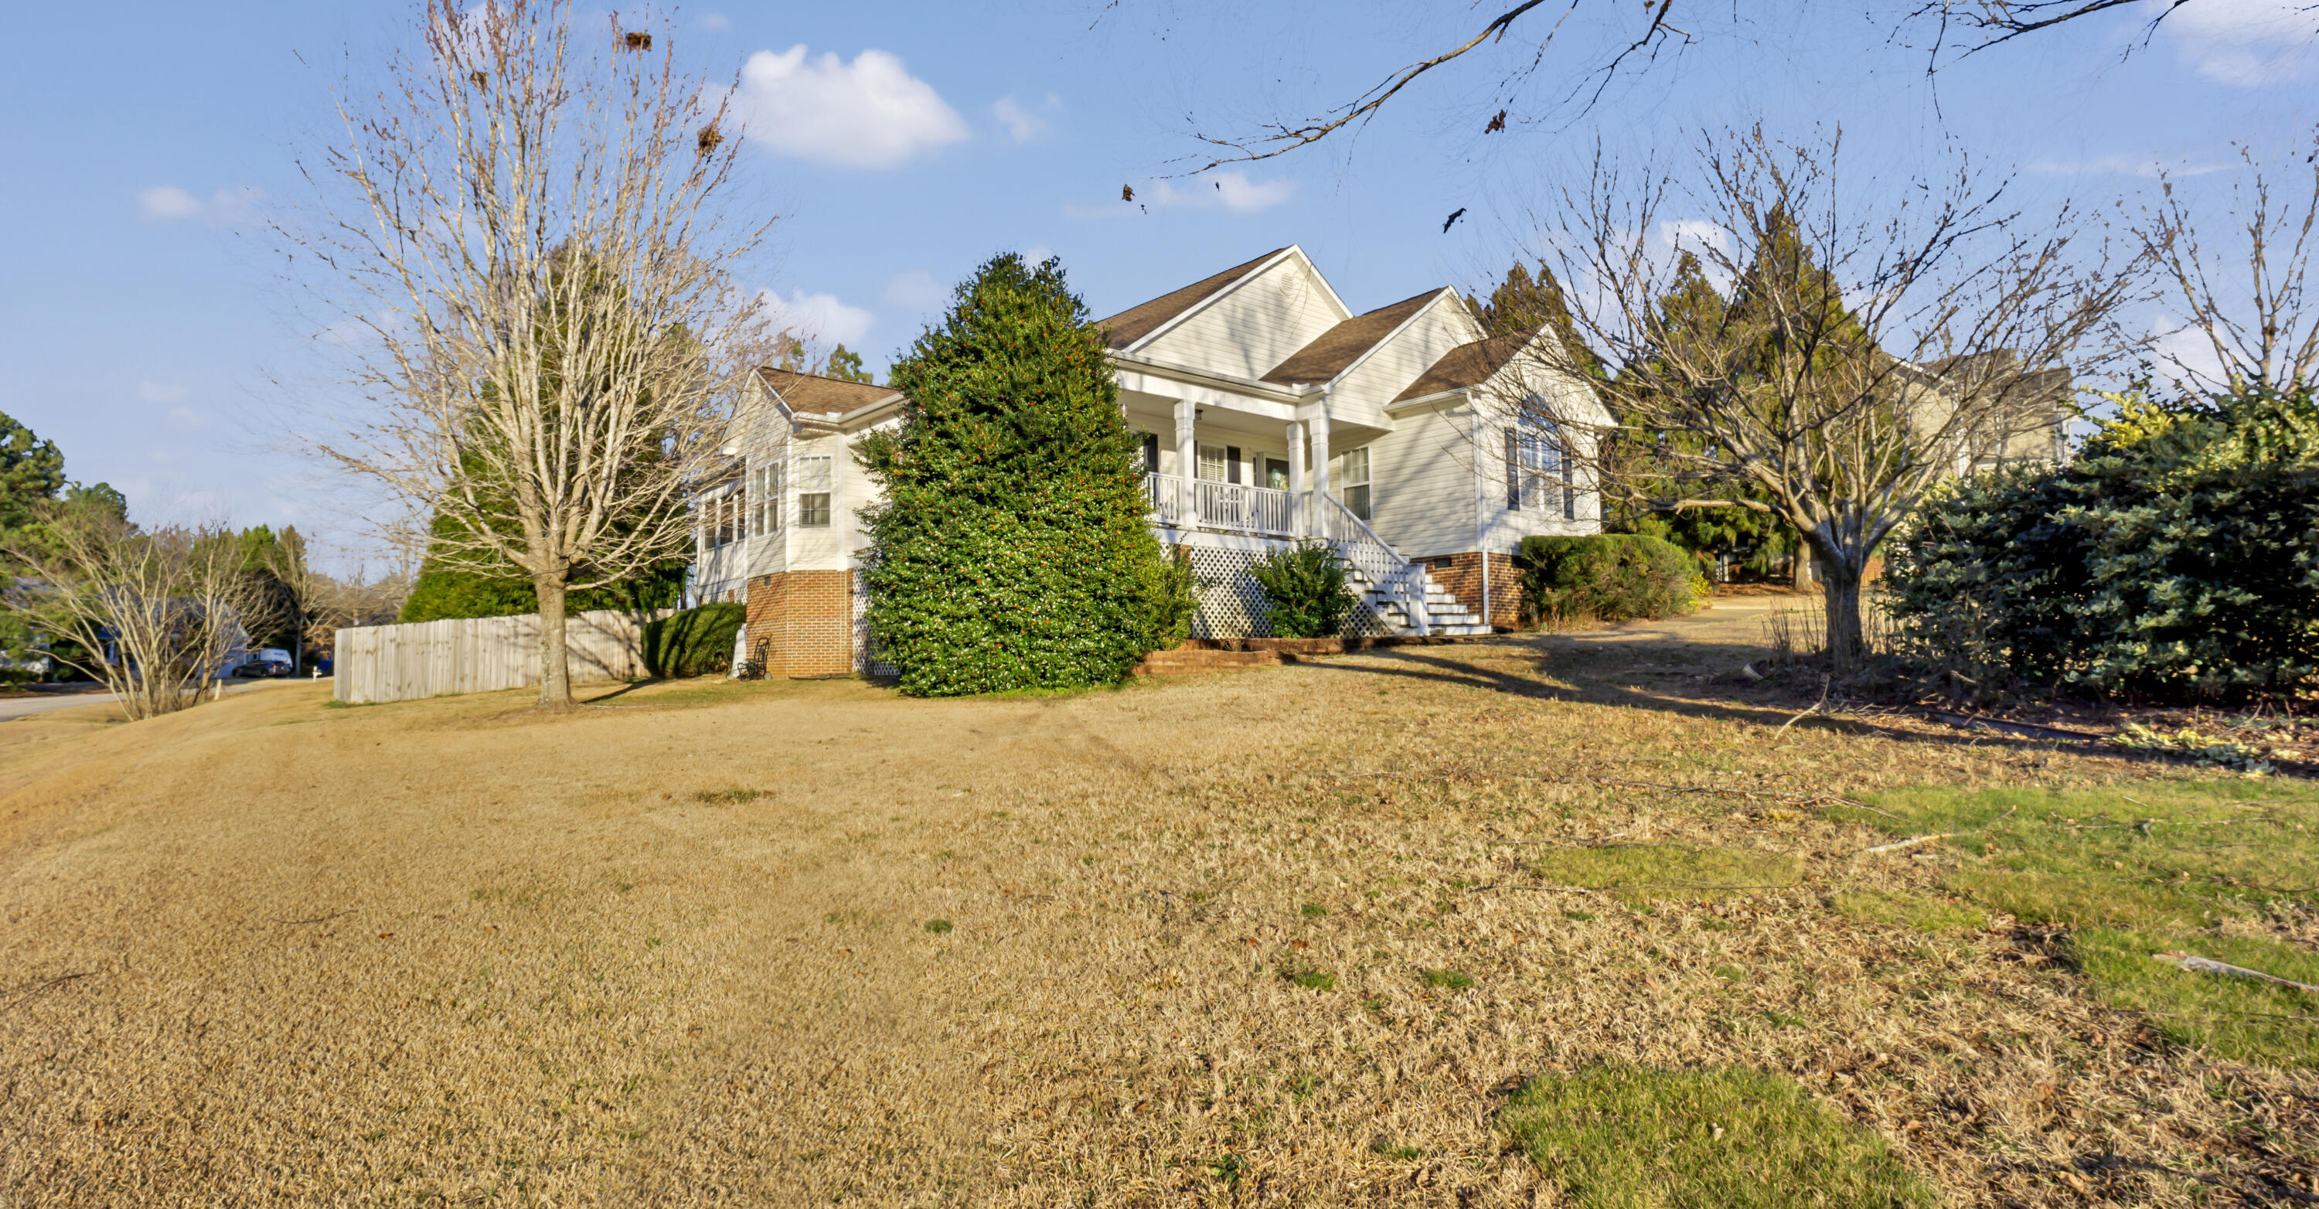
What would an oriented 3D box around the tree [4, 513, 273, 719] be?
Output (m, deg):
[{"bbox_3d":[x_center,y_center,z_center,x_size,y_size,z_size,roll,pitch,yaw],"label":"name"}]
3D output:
[{"bbox_3d":[-26.063,0.276,26.087,4.800,5.212,4.800,1,-3,-45],"label":"tree"}]

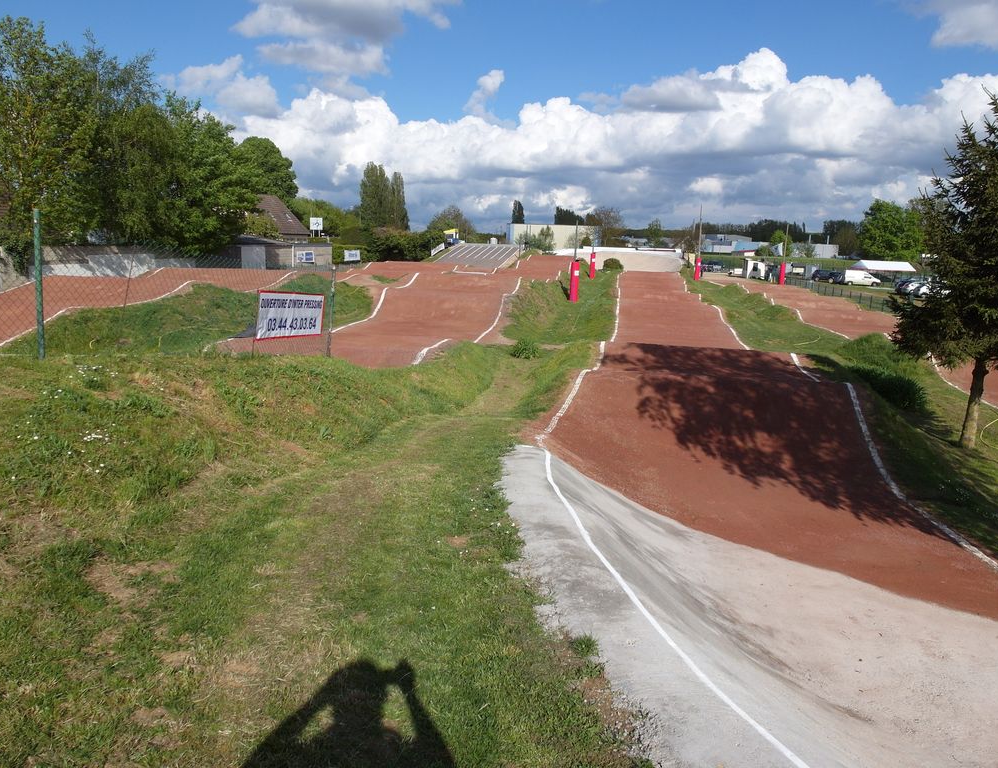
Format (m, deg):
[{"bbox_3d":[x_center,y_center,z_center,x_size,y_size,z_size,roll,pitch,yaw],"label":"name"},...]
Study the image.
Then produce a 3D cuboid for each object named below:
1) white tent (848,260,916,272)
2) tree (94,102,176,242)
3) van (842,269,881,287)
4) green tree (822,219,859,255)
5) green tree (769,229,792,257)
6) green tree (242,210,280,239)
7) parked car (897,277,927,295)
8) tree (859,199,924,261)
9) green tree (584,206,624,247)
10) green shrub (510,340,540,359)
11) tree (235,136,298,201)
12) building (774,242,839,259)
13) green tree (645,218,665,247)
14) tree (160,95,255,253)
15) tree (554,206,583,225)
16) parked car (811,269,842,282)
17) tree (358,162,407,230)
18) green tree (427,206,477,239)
[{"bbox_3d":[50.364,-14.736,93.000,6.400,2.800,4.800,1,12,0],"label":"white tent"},{"bbox_3d":[-25.645,-13.810,50.191,6.000,11.492,6.000,-4,13,-27],"label":"tree"},{"bbox_3d":[44.151,-12.803,86.000,4.300,1.920,1.800,6,13,23],"label":"van"},{"bbox_3d":[113.032,-48.324,235.000,12.500,13.000,11.500,7,13,26],"label":"green tree"},{"bbox_3d":[81.549,-40.328,205.908,6.300,8.759,6.300,7,13,21],"label":"green tree"},{"bbox_3d":[-23.611,-14.544,70.543,4.000,5.241,4.000,-2,13,-18],"label":"green tree"},{"bbox_3d":[41.682,-9.730,70.347,4.100,1.480,1.720,3,12,2],"label":"parked car"},{"bbox_3d":[88.901,-34.817,160.000,14.000,14.200,13.000,8,13,29],"label":"tree"},{"bbox_3d":[20.419,-29.879,141.044,8.000,10.073,8.000,4,12,8],"label":"green tree"},{"bbox_3d":[0.723,-0.976,20.053,0.820,0.510,0.800,3,12,2],"label":"green shrub"},{"bbox_3d":[-34.318,-26.428,99.640,12.000,15.822,12.000,-2,13,-19],"label":"tree"},{"bbox_3d":[104.986,-45.986,245.493,19.000,4.755,14.000,3,12,3],"label":"building"},{"bbox_3d":[33.063,-30.845,150.000,4.300,8.500,4.300,4,12,12],"label":"green tree"},{"bbox_3d":[-23.894,-16.624,58.000,8.500,13.800,8.500,-3,13,-22],"label":"tree"},{"bbox_3d":[20.067,-45.187,205.000,8.800,12.800,7.500,3,12,6],"label":"tree"},{"bbox_3d":[38.083,-12.386,81.845,1.720,1.500,4.100,-1,12,-15],"label":"parked car"},{"bbox_3d":[-27.074,-41.947,165.000,11.300,19.000,8.500,-1,12,-9],"label":"tree"},{"bbox_3d":[-8.322,-26.470,122.891,8.200,8.597,8.200,1,12,-4],"label":"green tree"}]

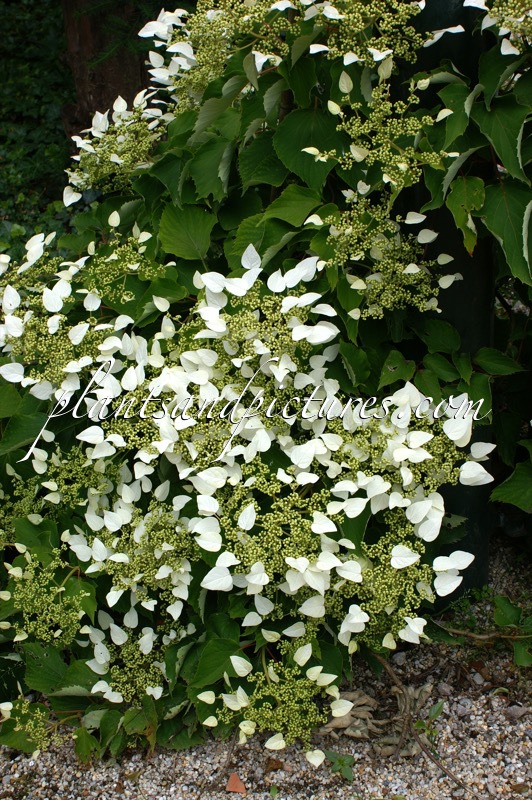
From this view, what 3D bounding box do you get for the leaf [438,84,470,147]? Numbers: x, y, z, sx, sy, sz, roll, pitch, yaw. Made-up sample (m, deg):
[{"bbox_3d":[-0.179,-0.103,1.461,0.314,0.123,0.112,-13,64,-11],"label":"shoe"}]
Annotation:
[{"bbox_3d":[0.294,-0.444,1.800,0.052,0.105,0.030,14,-6,23],"label":"leaf"}]

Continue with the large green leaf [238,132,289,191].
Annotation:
[{"bbox_3d":[-0.004,-0.385,1.880,0.085,0.110,0.030,25,-8,10],"label":"large green leaf"}]

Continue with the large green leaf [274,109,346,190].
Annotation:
[{"bbox_3d":[0.070,-0.401,1.850,0.120,0.137,0.030,-3,-17,-4],"label":"large green leaf"}]

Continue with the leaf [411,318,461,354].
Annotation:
[{"bbox_3d":[0.289,-0.108,1.970,0.085,0.025,0.065,11,64,6],"label":"leaf"}]

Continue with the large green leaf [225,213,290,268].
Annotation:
[{"bbox_3d":[-0.012,-0.250,1.820,0.107,0.035,0.110,6,57,4],"label":"large green leaf"}]

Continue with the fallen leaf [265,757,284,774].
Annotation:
[{"bbox_3d":[0.014,0.611,1.930,0.034,0.012,0.038,0,15,0],"label":"fallen leaf"}]

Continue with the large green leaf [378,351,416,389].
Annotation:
[{"bbox_3d":[0.220,-0.051,1.930,0.060,0.022,0.072,27,69,11],"label":"large green leaf"}]

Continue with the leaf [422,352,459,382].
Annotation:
[{"bbox_3d":[0.292,-0.054,1.930,0.070,0.020,0.045,34,62,13],"label":"leaf"}]

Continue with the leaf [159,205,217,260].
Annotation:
[{"bbox_3d":[-0.126,-0.270,1.850,0.092,0.025,0.105,-20,61,-8],"label":"leaf"}]

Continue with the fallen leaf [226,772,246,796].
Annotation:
[{"bbox_3d":[-0.051,0.664,2.000,0.035,0.008,0.048,-2,21,-2],"label":"fallen leaf"}]

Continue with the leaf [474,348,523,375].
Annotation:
[{"bbox_3d":[0.393,-0.067,1.950,0.090,0.025,0.055,9,53,-1],"label":"leaf"}]

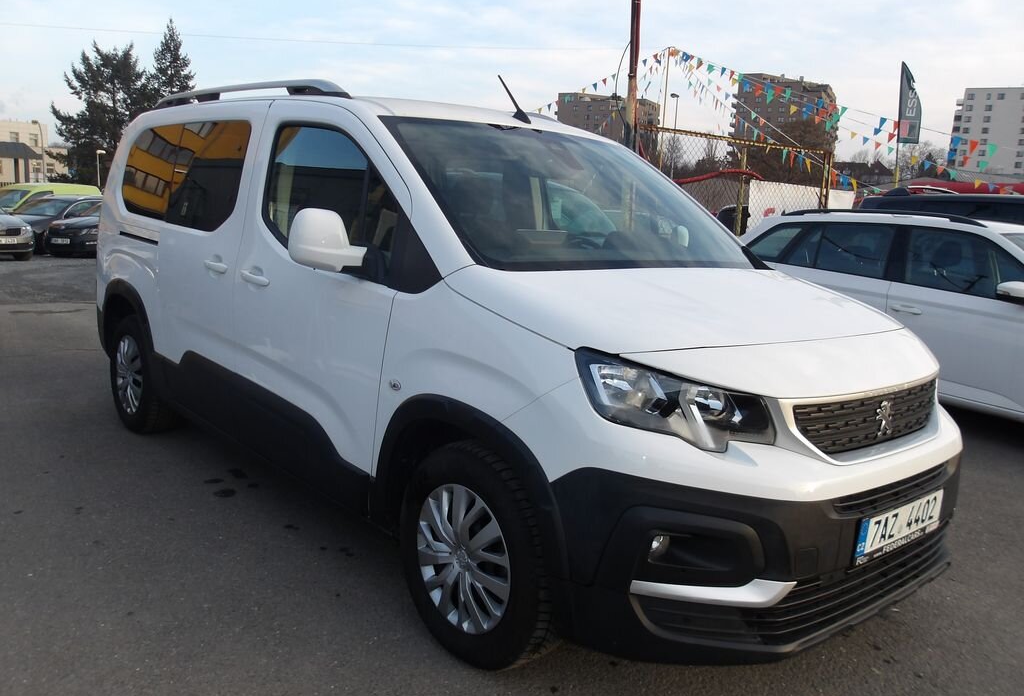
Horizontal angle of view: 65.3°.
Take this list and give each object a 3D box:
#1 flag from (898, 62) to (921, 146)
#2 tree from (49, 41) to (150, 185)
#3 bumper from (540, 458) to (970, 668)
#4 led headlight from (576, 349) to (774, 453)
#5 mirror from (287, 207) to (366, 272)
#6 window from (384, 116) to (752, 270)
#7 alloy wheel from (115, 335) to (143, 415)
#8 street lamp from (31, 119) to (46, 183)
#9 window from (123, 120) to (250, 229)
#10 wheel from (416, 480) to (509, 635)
[{"bbox_3d":[8.461,-5.204,17.000,0.450,1.750,0.060,6,9,20],"label":"flag"},{"bbox_3d":[-30.377,-15.929,59.021,7.000,12.960,7.000,3,9,0],"label":"tree"},{"bbox_3d":[0.920,0.515,2.414,1.800,0.480,0.525,-5,12,-42],"label":"bumper"},{"bbox_3d":[0.411,0.139,1.962,0.405,0.240,0.370,-5,12,-42],"label":"led headlight"},{"bbox_3d":[-0.576,-0.341,2.564,0.250,0.215,0.170,-5,12,-42],"label":"mirror"},{"bbox_3d":[0.289,-0.568,3.020,1.470,0.140,0.930,-5,46,-42],"label":"window"},{"bbox_3d":[-2.096,0.152,4.514,0.140,0.430,0.430,-5,12,-42],"label":"alloy wheel"},{"bbox_3d":[-30.465,-11.482,51.514,1.000,6.440,0.300,3,9,0],"label":"street lamp"},{"bbox_3d":[-1.618,-0.840,3.858,0.070,0.510,1.490,8,3,-43],"label":"window"},{"bbox_3d":[-0.104,0.603,2.349,0.140,0.430,0.430,-5,12,-42],"label":"wheel"}]

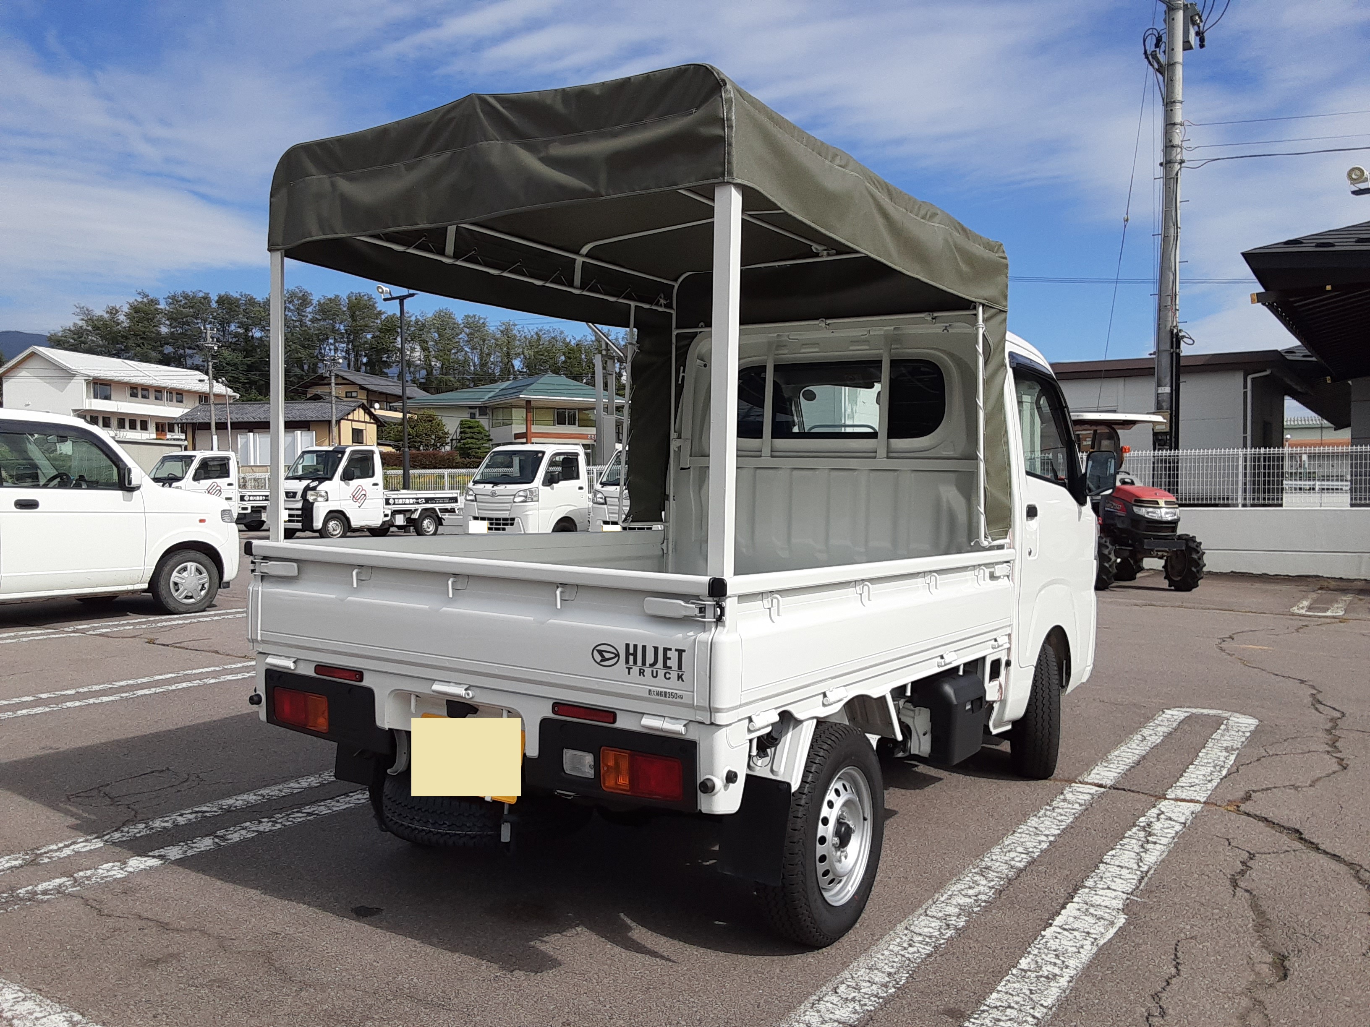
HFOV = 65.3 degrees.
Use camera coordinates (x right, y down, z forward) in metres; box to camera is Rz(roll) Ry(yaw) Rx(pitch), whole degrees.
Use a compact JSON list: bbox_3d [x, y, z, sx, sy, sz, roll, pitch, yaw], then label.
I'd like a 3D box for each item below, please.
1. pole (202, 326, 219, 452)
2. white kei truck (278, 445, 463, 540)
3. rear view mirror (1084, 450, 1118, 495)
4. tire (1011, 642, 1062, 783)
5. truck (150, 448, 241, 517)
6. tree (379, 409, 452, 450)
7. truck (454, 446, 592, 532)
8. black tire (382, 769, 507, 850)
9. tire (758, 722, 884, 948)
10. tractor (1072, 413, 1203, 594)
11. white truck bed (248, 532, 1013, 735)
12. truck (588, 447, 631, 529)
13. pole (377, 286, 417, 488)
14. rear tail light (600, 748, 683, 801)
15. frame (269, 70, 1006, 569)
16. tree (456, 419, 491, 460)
[{"bbox_3d":[-30.990,-7.572,70.000,1.150,9.800,0.600,-2,1,0],"label":"pole"},{"bbox_3d":[-6.020,-0.375,20.100,1.475,1.780,3.395,2,2,33],"label":"white kei truck"},{"bbox_3d":[1.674,-0.163,4.295,0.135,0.187,0.080,2,1,41],"label":"rear view mirror"},{"bbox_3d":[1.397,0.800,4.265,0.148,0.535,0.535,2,1,15],"label":"tire"},{"bbox_3d":[-9.400,-0.410,22.100,1.475,1.770,3.395,1,2,33],"label":"truck"},{"bbox_3d":[-16.100,-4.400,64.000,4.200,3.600,4.000,0,1,0],"label":"tree"},{"bbox_3d":[-2.060,-0.250,18.000,1.475,1.780,3.395,1,2,32],"label":"truck"},{"bbox_3d":[-0.522,0.750,2.835,0.535,0.145,0.535,2,1,33],"label":"black tire"},{"bbox_3d":[0.340,0.793,2.669,0.150,0.530,0.530,2,1,33],"label":"tire"},{"bbox_3d":[5.700,-0.185,14.450,1.400,2.300,2.900,0,1,-2],"label":"tractor"},{"bbox_3d":[-0.016,0.256,3.288,1.475,0.312,1.970,2,1,33],"label":"white truck bed"},{"bbox_3d":[-0.080,-0.165,17.900,1.475,1.780,3.395,1,2,28],"label":"truck"},{"bbox_3d":[-6.220,-2.200,23.400,1.000,5.400,0.350,2,2,33],"label":"pole"},{"bbox_3d":[-0.081,0.531,2.179,0.205,0.090,0.050,2,1,33],"label":"rear tail light"},{"bbox_3d":[0.003,-0.393,3.254,1.460,1.150,1.920,2,1,33],"label":"frame"},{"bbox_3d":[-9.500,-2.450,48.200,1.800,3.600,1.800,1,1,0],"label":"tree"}]

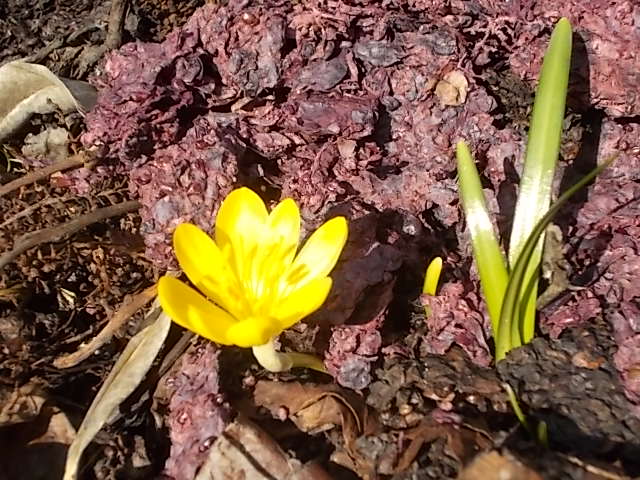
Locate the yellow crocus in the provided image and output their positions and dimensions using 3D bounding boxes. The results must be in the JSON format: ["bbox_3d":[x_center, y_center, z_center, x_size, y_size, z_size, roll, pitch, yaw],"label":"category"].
[{"bbox_3d":[-0.018,0.018,0.258,0.052,0.043,0.046,0,48,0],"label":"yellow crocus"}]

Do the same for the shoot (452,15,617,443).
[{"bbox_3d":[0.054,0.002,0.237,0.039,0.112,0.042,0,48,0],"label":"shoot"}]

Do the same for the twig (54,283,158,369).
[{"bbox_3d":[-0.062,0.024,0.281,0.006,0.005,0.044,33,56,26],"label":"twig"}]

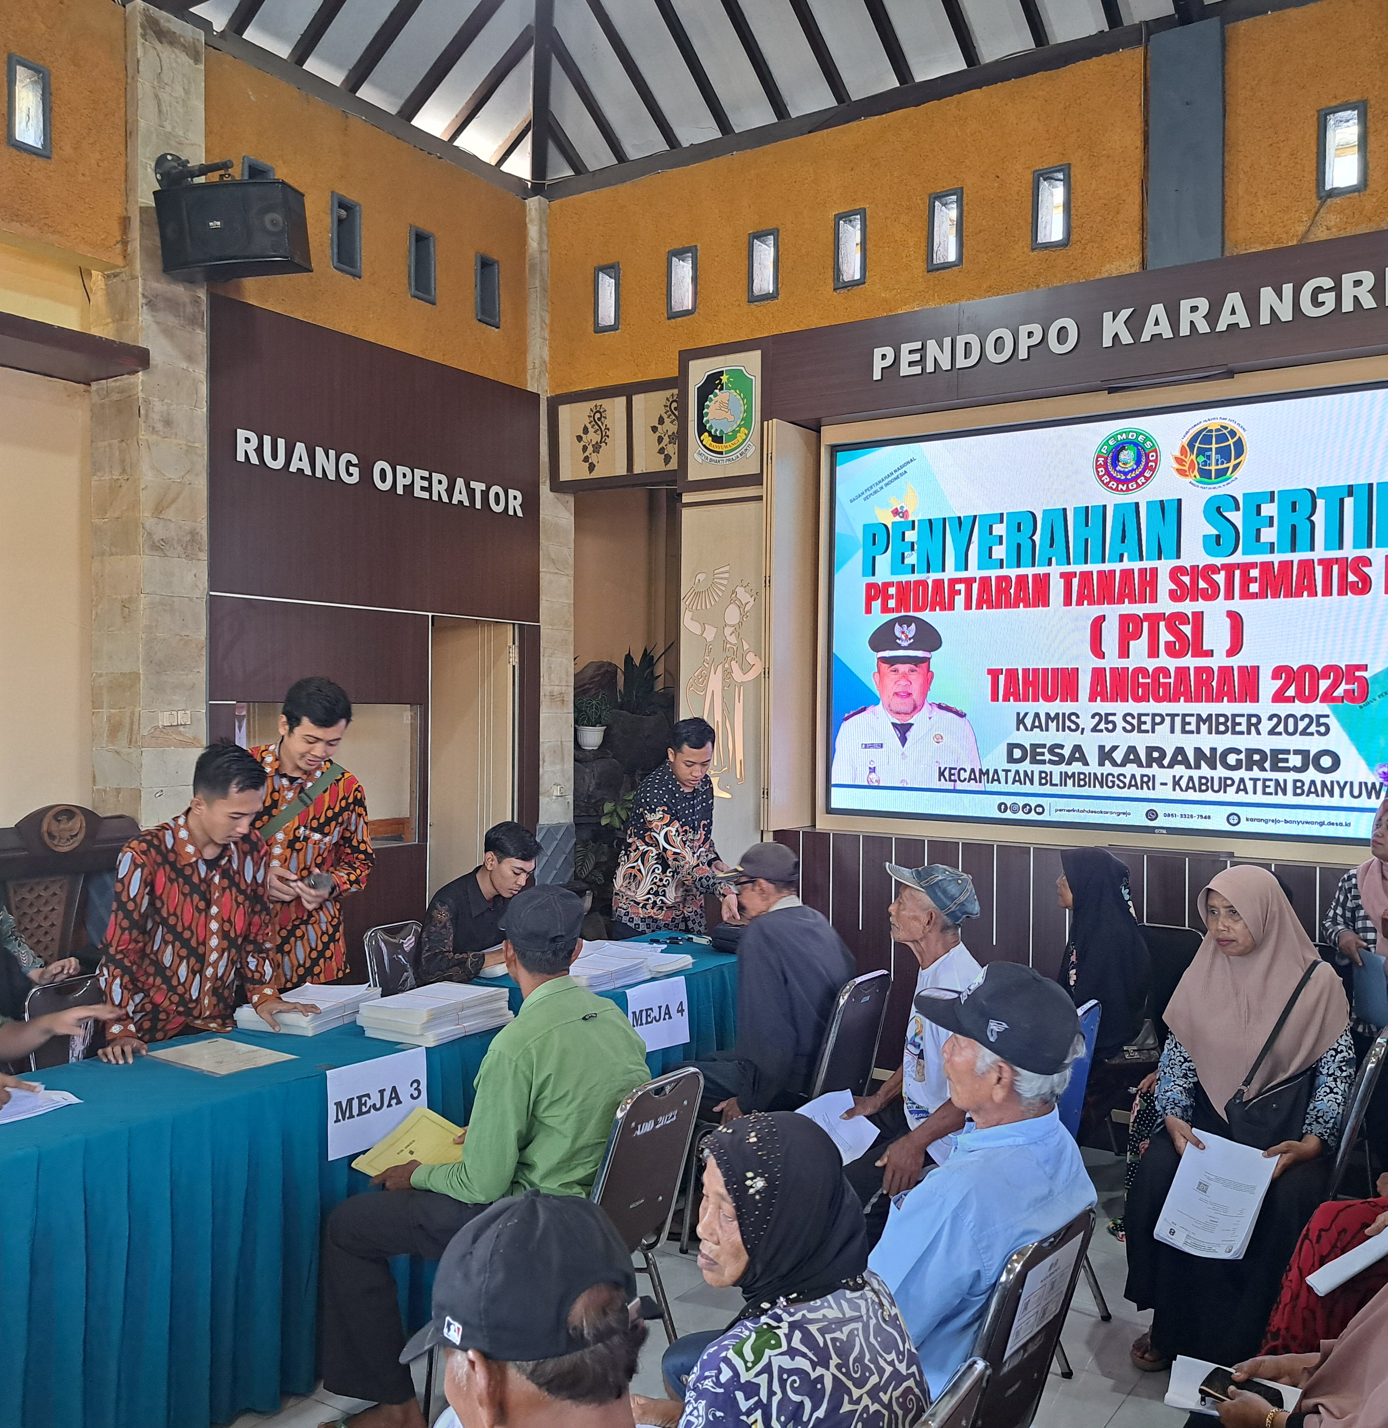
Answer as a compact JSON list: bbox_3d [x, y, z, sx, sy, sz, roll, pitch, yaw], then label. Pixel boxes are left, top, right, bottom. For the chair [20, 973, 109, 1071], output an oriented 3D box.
[{"bbox_3d":[-1.561,1.200,3.691,0.550,0.850,0.420,1,0,34],"label":"chair"}]

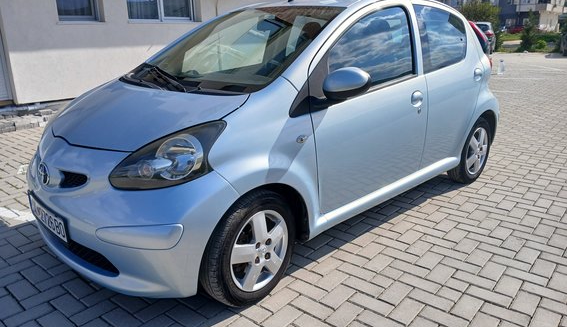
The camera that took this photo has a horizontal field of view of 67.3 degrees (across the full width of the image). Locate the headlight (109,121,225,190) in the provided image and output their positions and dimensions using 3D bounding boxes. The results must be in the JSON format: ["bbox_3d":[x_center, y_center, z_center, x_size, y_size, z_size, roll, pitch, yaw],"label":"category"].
[{"bbox_3d":[-0.468,-0.027,1.789,0.330,0.280,0.450,12,21,38],"label":"headlight"}]

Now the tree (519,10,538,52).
[{"bbox_3d":[14.180,-7.702,24.667,1.150,2.350,1.150,7,18,26],"label":"tree"}]

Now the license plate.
[{"bbox_3d":[-1.118,0.241,2.021,0.020,0.115,0.520,-16,22,-41],"label":"license plate"}]

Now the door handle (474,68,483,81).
[{"bbox_3d":[1.503,-0.679,3.259,0.125,0.120,0.050,-16,22,-41],"label":"door handle"}]

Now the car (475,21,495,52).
[{"bbox_3d":[10.607,-6.903,23.527,1.750,1.550,4.100,5,18,20],"label":"car"}]

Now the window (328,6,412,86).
[{"bbox_3d":[0.484,-0.671,2.420,0.870,0.480,0.060,-16,7,-41],"label":"window"}]

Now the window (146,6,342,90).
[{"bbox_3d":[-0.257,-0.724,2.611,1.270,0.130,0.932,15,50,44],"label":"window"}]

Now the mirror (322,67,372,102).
[{"bbox_3d":[0.304,-0.375,2.036,0.140,0.155,0.210,-16,22,-41],"label":"mirror"}]

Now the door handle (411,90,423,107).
[{"bbox_3d":[0.824,-0.401,2.650,0.125,0.120,0.050,-16,22,-41],"label":"door handle"}]

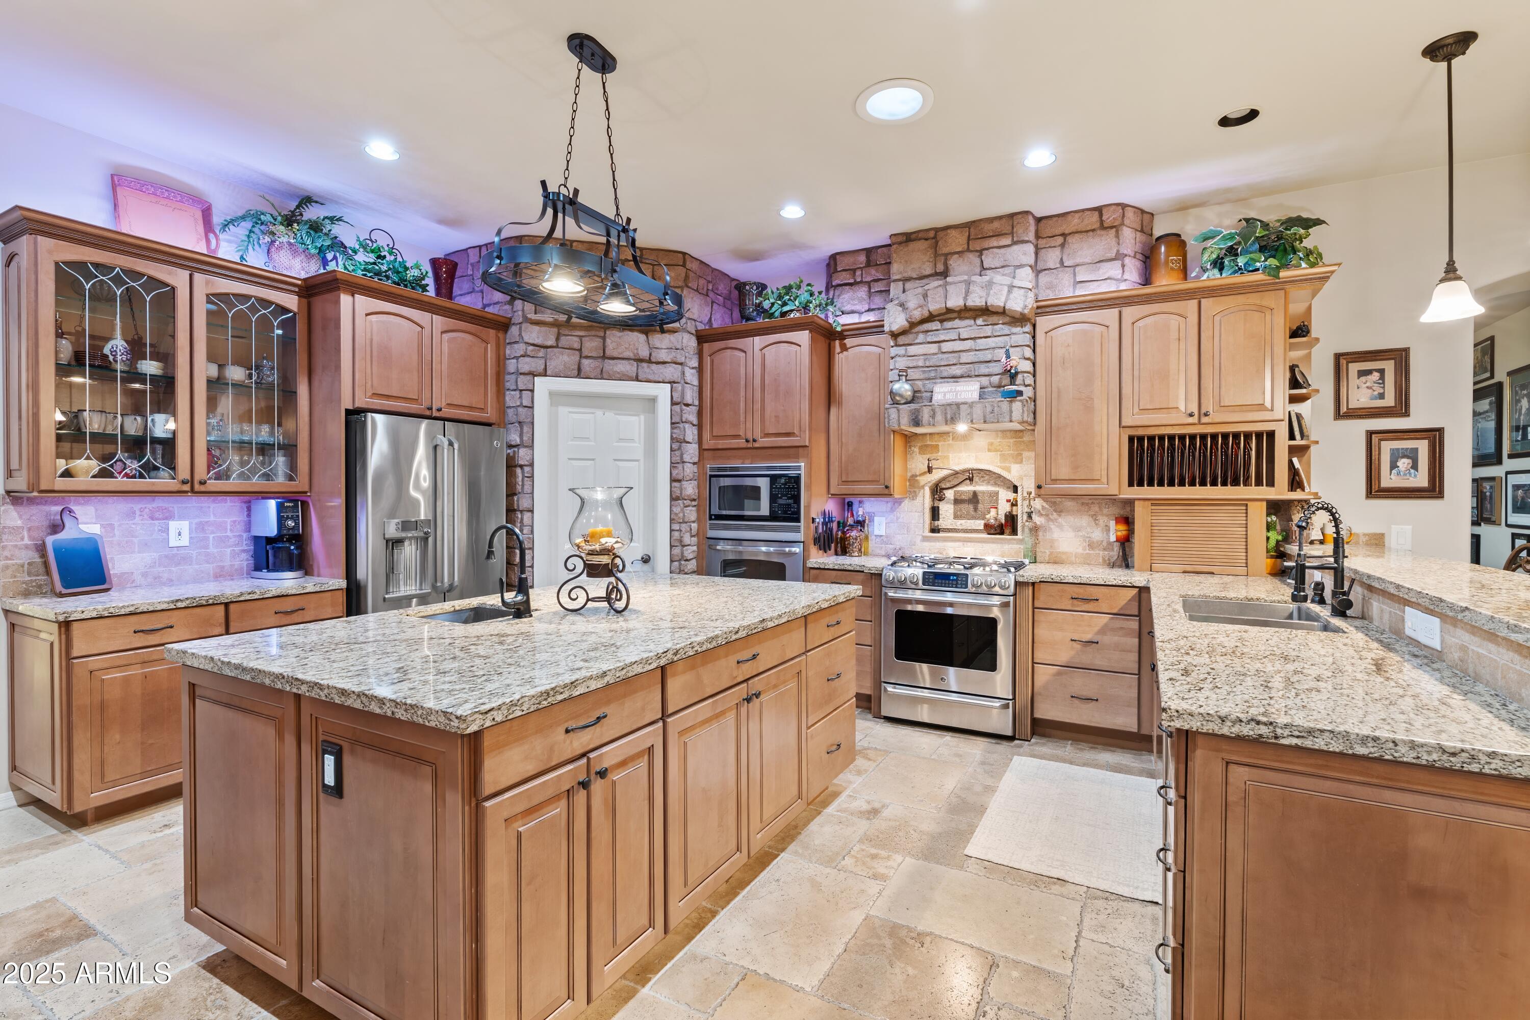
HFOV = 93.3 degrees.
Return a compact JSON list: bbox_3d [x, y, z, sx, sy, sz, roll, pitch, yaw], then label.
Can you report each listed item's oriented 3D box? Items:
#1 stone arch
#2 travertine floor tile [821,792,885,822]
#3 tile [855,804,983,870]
[{"bbox_3d":[1.192,-1.249,4.420,0.890,0.315,0.140,1,1,28],"label":"stone arch"},{"bbox_3d":[0.416,1.295,3.132,0.198,0.012,0.200,0,1,28],"label":"travertine floor tile"},{"bbox_3d":[0.635,1.298,2.885,0.405,0.012,0.410,0,1,28],"label":"tile"}]

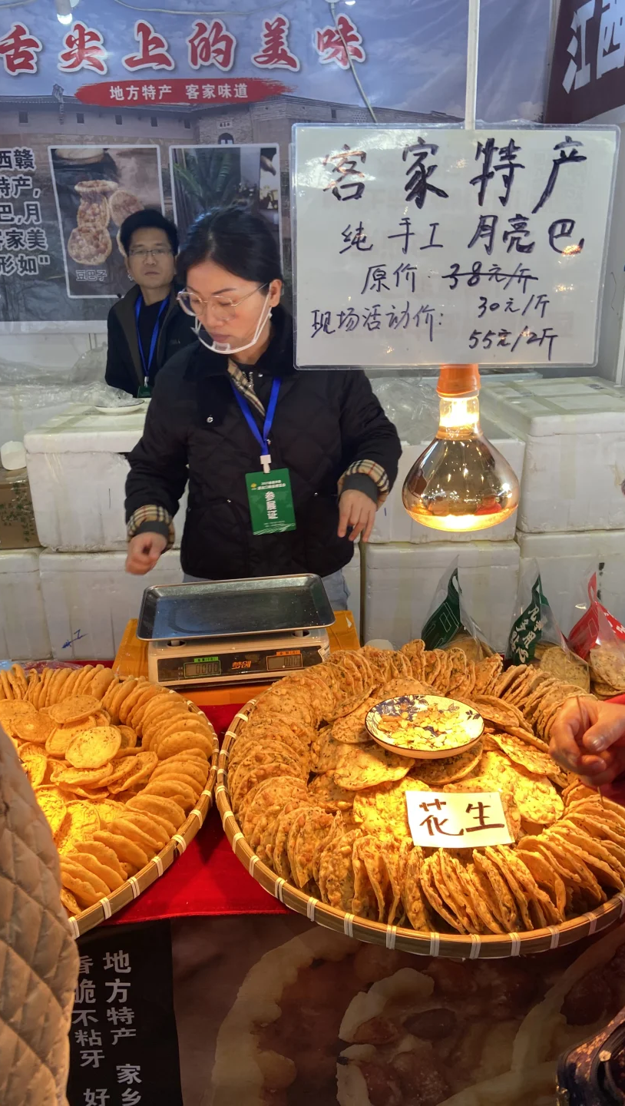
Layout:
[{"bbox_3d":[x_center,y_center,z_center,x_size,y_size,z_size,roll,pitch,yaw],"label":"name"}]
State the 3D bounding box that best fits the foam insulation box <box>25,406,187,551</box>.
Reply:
[{"bbox_3d":[-0.574,-0.268,2.617,0.450,0.350,0.570,-2,20,-2],"label":"foam insulation box"}]

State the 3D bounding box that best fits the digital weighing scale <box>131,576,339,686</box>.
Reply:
[{"bbox_3d":[-0.142,0.136,1.522,0.335,0.108,0.250,-4,20,-9],"label":"digital weighing scale"}]

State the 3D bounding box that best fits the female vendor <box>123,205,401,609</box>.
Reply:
[{"bbox_3d":[-0.083,0.107,1.798,0.550,1.590,0.430,-1,20,2],"label":"female vendor"}]

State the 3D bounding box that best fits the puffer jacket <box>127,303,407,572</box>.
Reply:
[{"bbox_3d":[-0.089,-0.212,1.653,0.540,0.560,0.340,-1,20,2],"label":"puffer jacket"}]

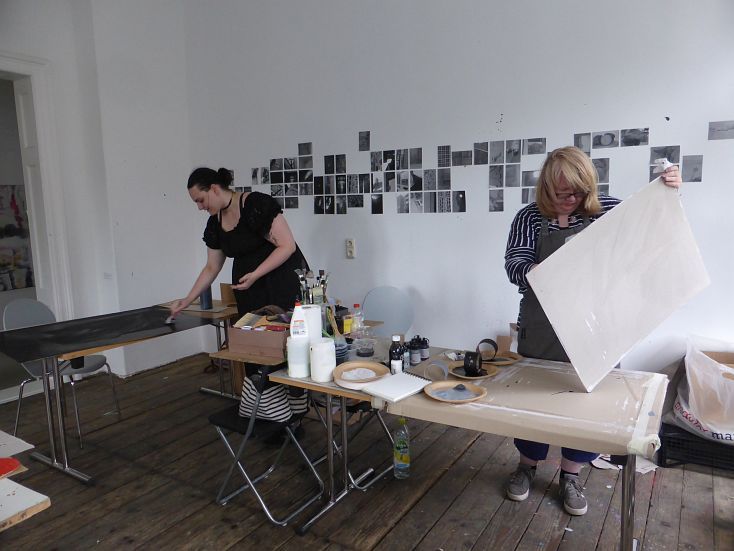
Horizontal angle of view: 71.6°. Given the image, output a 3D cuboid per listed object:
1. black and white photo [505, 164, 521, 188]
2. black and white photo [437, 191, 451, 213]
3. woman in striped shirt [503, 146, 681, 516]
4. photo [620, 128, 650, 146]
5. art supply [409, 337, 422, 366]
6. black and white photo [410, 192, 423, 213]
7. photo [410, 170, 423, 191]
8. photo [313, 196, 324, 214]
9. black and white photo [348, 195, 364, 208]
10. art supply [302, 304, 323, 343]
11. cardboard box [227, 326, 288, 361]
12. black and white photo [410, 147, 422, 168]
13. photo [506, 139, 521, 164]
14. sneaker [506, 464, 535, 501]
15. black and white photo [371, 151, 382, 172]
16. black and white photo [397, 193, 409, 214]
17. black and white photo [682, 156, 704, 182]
[{"bbox_3d":[0.989,-0.672,3.442,0.100,0.150,0.005,4,9,33],"label":"black and white photo"},{"bbox_3d":[0.573,-0.539,3.752,0.100,0.150,0.006,4,9,31],"label":"black and white photo"},{"bbox_3d":[1.054,0.256,2.512,0.735,1.745,0.500,1,8,19],"label":"woman in striped shirt"},{"bbox_3d":[1.613,-0.829,3.060,0.150,0.100,0.006,4,9,31],"label":"photo"},{"bbox_3d":[0.218,0.335,2.282,0.049,0.131,0.049,0,8,5],"label":"art supply"},{"bbox_3d":[0.379,-0.554,3.901,0.101,0.151,0.010,4,8,32],"label":"black and white photo"},{"bbox_3d":[0.375,-0.719,3.881,0.101,0.151,0.010,4,8,32],"label":"photo"},{"bbox_3d":[-0.408,-0.602,4.378,0.100,0.150,0.005,4,9,33],"label":"photo"},{"bbox_3d":[-0.092,-0.607,4.190,0.151,0.101,0.010,4,8,32],"label":"black and white photo"},{"bbox_3d":[-0.299,0.287,2.791,0.102,0.232,0.102,-1,8,0],"label":"art supply"},{"bbox_3d":[-0.486,0.316,2.568,0.345,0.123,0.220,3,9,31],"label":"cardboard box"},{"bbox_3d":[0.370,-0.877,3.828,0.100,0.150,0.006,4,9,31],"label":"black and white photo"},{"bbox_3d":[0.957,-0.806,3.320,0.099,0.146,0.006,4,9,33],"label":"photo"},{"bbox_3d":[0.819,1.063,2.679,0.100,0.110,0.255,3,9,28],"label":"sneaker"},{"bbox_3d":[0.078,-0.902,4.042,0.101,0.151,0.010,4,8,32],"label":"black and white photo"},{"bbox_3d":[0.282,-0.555,3.927,0.100,0.150,0.005,4,9,33],"label":"black and white photo"},{"bbox_3d":[1.795,-0.585,2.804,0.099,0.146,0.006,4,9,33],"label":"black and white photo"}]

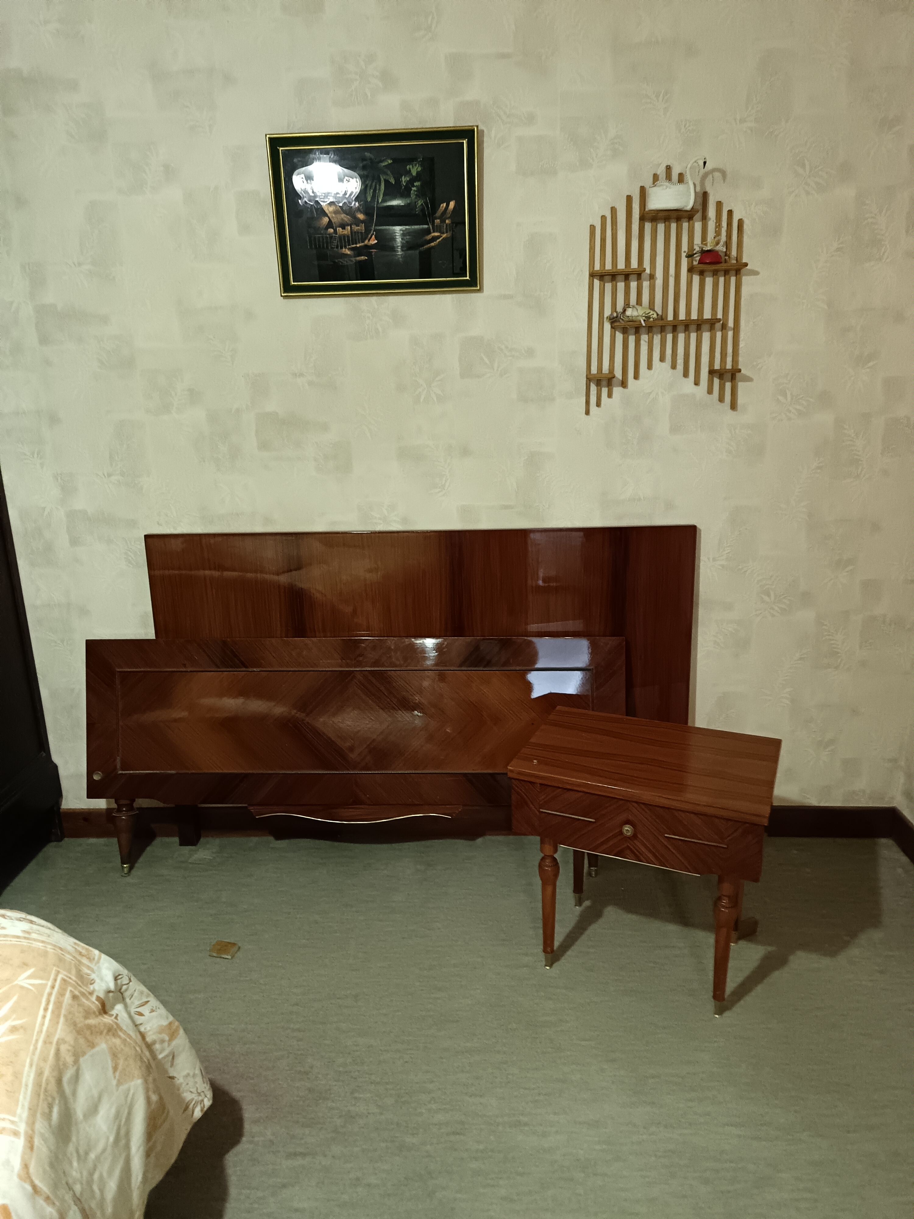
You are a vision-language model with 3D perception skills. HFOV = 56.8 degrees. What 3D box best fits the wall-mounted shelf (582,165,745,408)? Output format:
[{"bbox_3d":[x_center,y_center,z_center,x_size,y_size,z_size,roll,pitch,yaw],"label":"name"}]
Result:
[{"bbox_3d":[0.502,-0.757,2.024,0.368,0.561,0.072,-1,16,2],"label":"wall-mounted shelf"}]

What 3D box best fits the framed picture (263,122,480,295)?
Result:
[{"bbox_3d":[-0.191,-0.942,2.014,0.487,0.351,0.024,-1,21,2],"label":"framed picture"}]

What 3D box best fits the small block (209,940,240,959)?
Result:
[{"bbox_3d":[-0.582,0.854,2.118,0.058,0.013,0.043,2,18,13],"label":"small block"}]

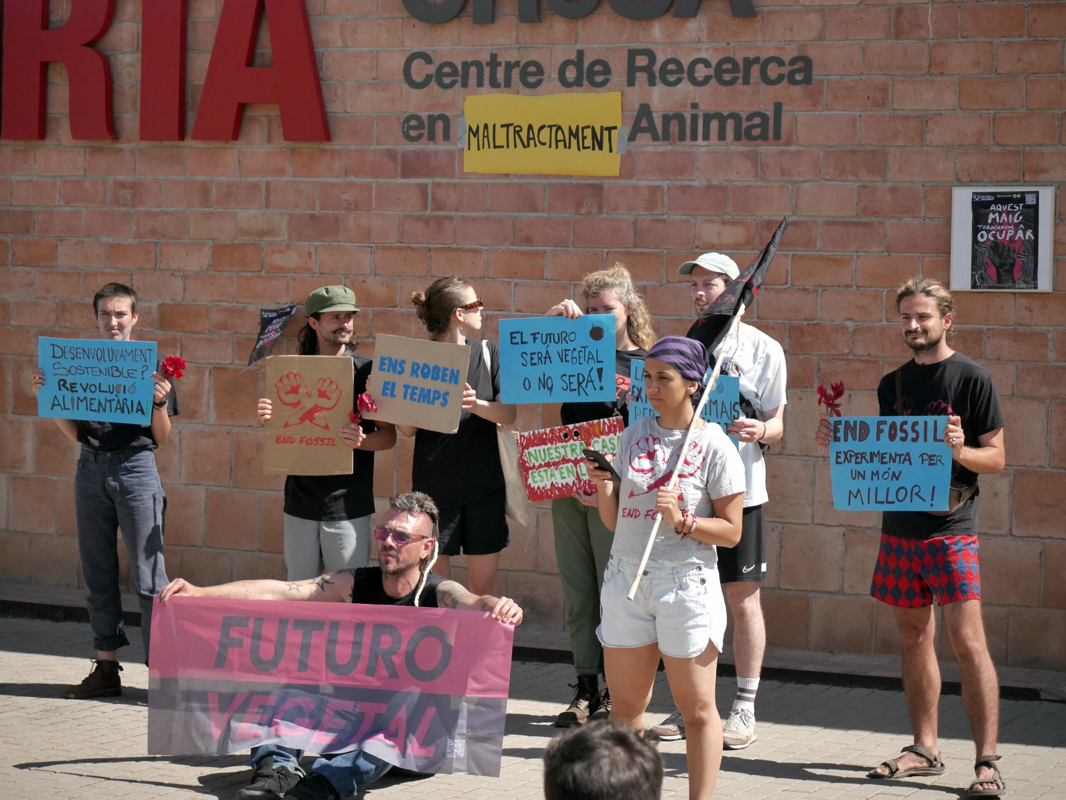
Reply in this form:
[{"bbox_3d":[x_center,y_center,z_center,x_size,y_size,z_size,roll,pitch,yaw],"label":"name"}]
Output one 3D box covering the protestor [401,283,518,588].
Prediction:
[{"bbox_3d":[-0.308,0.384,10.866,0.540,1.727,0.450,2,2,4],"label":"protestor"}]

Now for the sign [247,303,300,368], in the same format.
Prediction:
[{"bbox_3d":[-1.238,-0.310,13.231,0.270,0.286,0.060,3,2,26],"label":"sign"}]

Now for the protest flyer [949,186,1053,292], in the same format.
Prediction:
[{"bbox_3d":[1.979,-0.677,11.676,0.442,0.441,0.025,3,2,26],"label":"protest flyer"}]

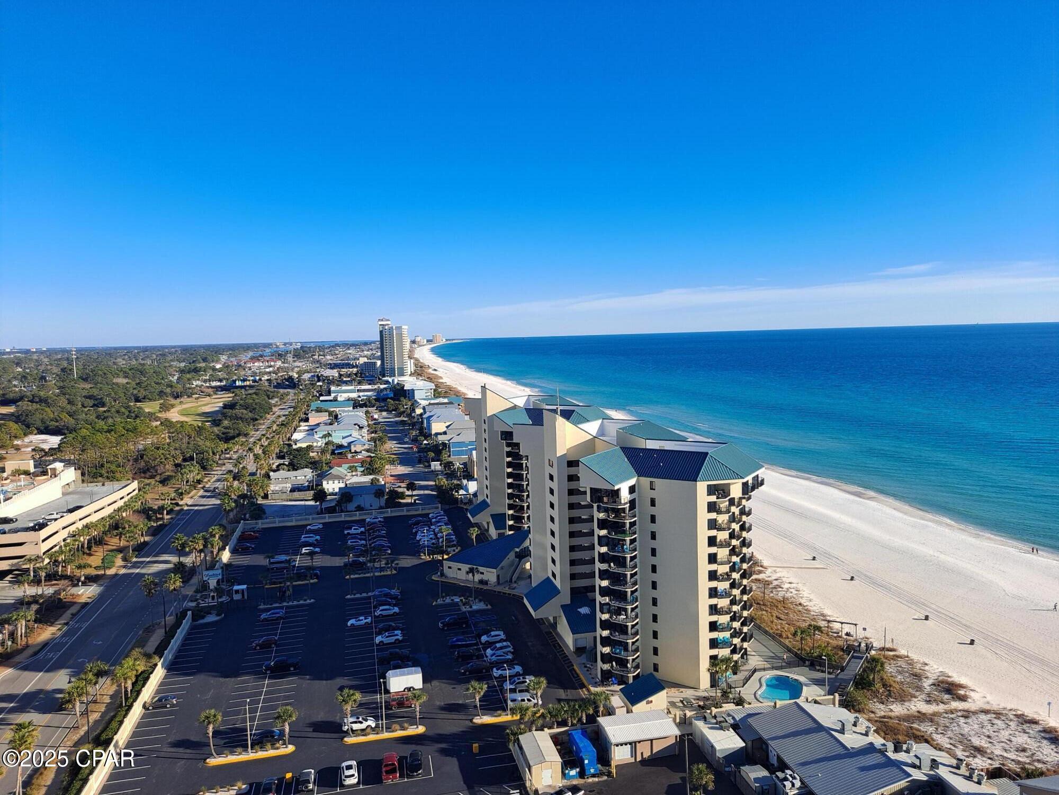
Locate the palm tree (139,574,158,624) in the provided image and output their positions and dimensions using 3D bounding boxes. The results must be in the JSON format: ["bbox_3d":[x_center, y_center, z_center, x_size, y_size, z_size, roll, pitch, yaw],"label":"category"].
[{"bbox_3d":[-77.148,41.482,155.683,4.030,10.870,4.030,-3,5,-13],"label":"palm tree"}]

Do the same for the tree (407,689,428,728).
[{"bbox_3d":[-16.320,45.896,112.645,2.920,5.760,2.920,-3,5,-13],"label":"tree"}]

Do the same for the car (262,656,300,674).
[{"bbox_3d":[-42.315,45.573,130.302,5.850,1.930,2.030,-3,5,-15],"label":"car"}]

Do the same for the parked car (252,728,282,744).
[{"bbox_3d":[-37.600,48.875,110.182,4.290,1.450,1.800,-2,5,1],"label":"parked car"}]

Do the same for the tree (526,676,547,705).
[{"bbox_3d":[1.174,44.180,114.187,3.023,4.974,3.023,-2,5,0],"label":"tree"}]

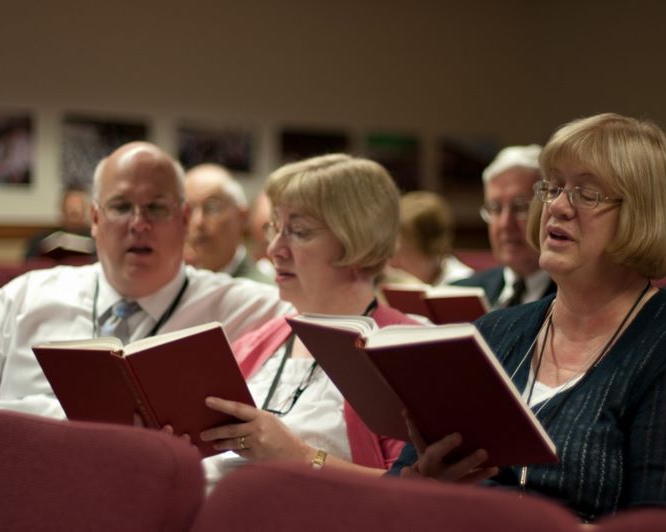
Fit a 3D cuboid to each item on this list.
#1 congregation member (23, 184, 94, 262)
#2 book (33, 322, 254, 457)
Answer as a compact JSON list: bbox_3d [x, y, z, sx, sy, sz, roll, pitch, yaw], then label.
[{"bbox_3d":[-1.547,0.187,9.669,0.560,1.320,0.720,1,2,9],"label":"congregation member"},{"bbox_3d":[-0.286,0.209,2.584,0.321,0.228,0.059,-7,36,19],"label":"book"}]

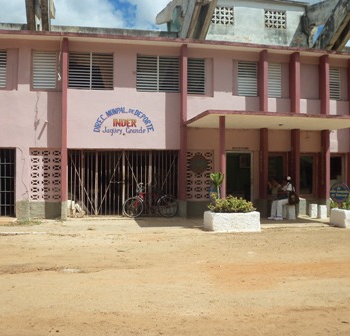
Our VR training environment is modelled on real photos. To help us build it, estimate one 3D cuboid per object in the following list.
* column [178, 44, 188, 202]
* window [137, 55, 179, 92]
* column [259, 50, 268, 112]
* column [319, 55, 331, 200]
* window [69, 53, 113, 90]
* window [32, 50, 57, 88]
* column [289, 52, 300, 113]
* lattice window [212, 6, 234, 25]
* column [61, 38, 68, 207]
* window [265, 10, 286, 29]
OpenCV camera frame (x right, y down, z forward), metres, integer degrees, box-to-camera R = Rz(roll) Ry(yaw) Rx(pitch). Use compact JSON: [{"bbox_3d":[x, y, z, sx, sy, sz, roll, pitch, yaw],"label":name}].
[{"bbox_3d":[0.302,-1.440,14.554,0.150,5.196,0.400,0,-1,-11],"label":"column"},{"bbox_3d":[-0.553,-3.157,14.702,1.437,1.270,0.100,0,0,-11],"label":"window"},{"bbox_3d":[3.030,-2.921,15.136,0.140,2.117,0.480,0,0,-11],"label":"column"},{"bbox_3d":[5.267,-1.133,15.579,0.145,5.615,0.480,0,0,-11],"label":"column"},{"bbox_3d":[-2.709,-3.131,14.296,1.442,1.183,0.100,0,-1,-11],"label":"window"},{"bbox_3d":[-4.140,-3.132,13.992,0.720,1.208,0.100,0,0,-11],"label":"window"},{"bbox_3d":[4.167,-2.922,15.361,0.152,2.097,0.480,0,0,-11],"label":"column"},{"bbox_3d":[2.139,-6.837,19.791,1.031,0.810,0.150,0,0,-11],"label":"lattice window"},{"bbox_3d":[-3.453,-1.454,13.848,0.150,5.174,0.400,0,-1,-11],"label":"column"},{"bbox_3d":[4.654,-6.836,20.303,1.050,0.867,0.150,0,-1,-11],"label":"window"}]

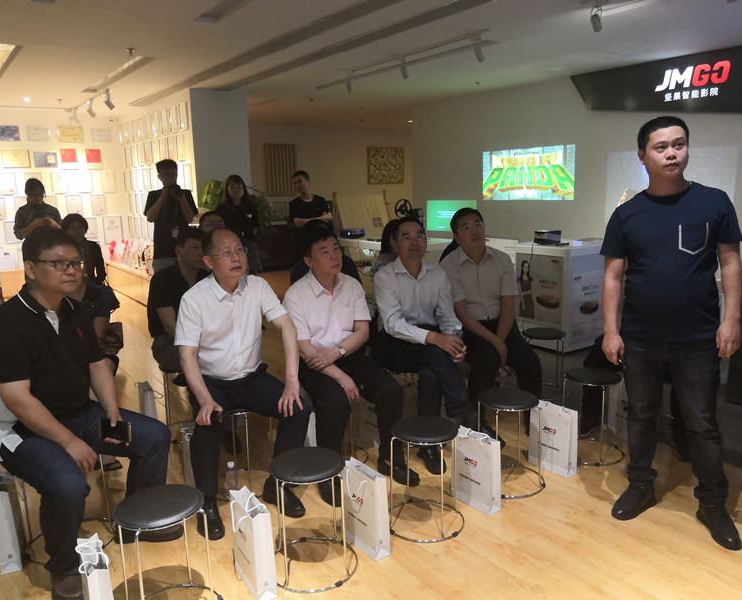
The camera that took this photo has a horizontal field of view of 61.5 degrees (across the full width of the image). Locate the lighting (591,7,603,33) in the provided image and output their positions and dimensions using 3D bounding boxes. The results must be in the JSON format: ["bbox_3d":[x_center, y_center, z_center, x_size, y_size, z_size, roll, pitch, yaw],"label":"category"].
[{"bbox_3d":[1.527,-1.891,4.206,0.090,0.170,0.080,-9,13,-34],"label":"lighting"}]

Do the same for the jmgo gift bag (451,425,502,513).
[{"bbox_3d":[0.497,0.793,2.942,0.090,0.350,0.245,-9,13,-37],"label":"jmgo gift bag"}]

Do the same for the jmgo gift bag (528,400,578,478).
[{"bbox_3d":[0.942,0.709,3.224,0.080,0.335,0.255,-10,13,-37],"label":"jmgo gift bag"}]

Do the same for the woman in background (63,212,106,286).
[{"bbox_3d":[-2.494,-0.090,5.457,0.500,1.310,0.720,-9,13,-34],"label":"woman in background"}]

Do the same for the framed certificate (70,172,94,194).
[{"bbox_3d":[-4.490,-1.842,9.803,0.229,0.316,0.030,-10,14,-36],"label":"framed certificate"}]

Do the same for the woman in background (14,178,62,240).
[{"bbox_3d":[-3.109,-0.333,5.954,0.460,1.623,0.320,-8,12,-29],"label":"woman in background"}]

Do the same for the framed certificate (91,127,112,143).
[{"bbox_3d":[-4.249,-2.600,9.861,0.293,0.215,0.030,-10,14,-36],"label":"framed certificate"}]

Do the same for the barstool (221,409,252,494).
[{"bbox_3d":[-0.659,0.718,3.124,0.350,0.455,0.350,-2,11,0],"label":"barstool"}]

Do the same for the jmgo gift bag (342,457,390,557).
[{"bbox_3d":[-0.018,0.884,2.657,0.078,0.355,0.219,-10,13,-35],"label":"jmgo gift bag"}]

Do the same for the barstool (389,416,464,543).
[{"bbox_3d":[0.238,0.778,2.776,0.360,0.452,0.360,-1,11,0],"label":"barstool"}]

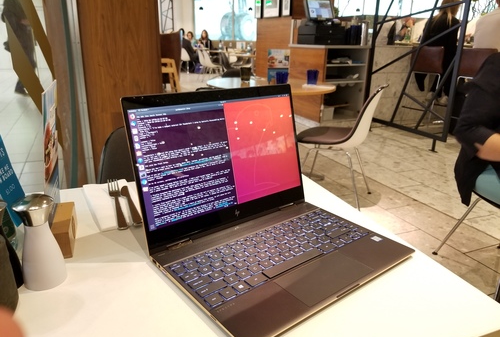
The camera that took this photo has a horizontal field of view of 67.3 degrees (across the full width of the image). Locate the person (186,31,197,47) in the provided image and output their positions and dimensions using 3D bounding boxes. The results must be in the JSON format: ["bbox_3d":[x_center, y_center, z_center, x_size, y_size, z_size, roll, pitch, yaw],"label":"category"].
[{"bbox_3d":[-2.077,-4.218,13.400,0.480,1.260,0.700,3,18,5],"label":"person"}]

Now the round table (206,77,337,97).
[{"bbox_3d":[0.148,-0.300,3.048,1.020,0.745,1.050,1,18,0],"label":"round table"}]

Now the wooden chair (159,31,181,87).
[{"bbox_3d":[-1.715,-2.237,8.000,0.500,1.120,0.520,-5,19,-17],"label":"wooden chair"}]

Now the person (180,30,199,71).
[{"bbox_3d":[-1.981,-3.912,12.500,0.800,1.330,0.520,-12,22,-34],"label":"person"}]

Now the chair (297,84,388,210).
[{"bbox_3d":[0.603,-0.175,2.596,0.560,0.815,0.470,9,20,24],"label":"chair"}]

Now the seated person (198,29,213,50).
[{"bbox_3d":[-1.571,-4.201,13.200,0.500,1.280,0.720,4,18,8],"label":"seated person"}]

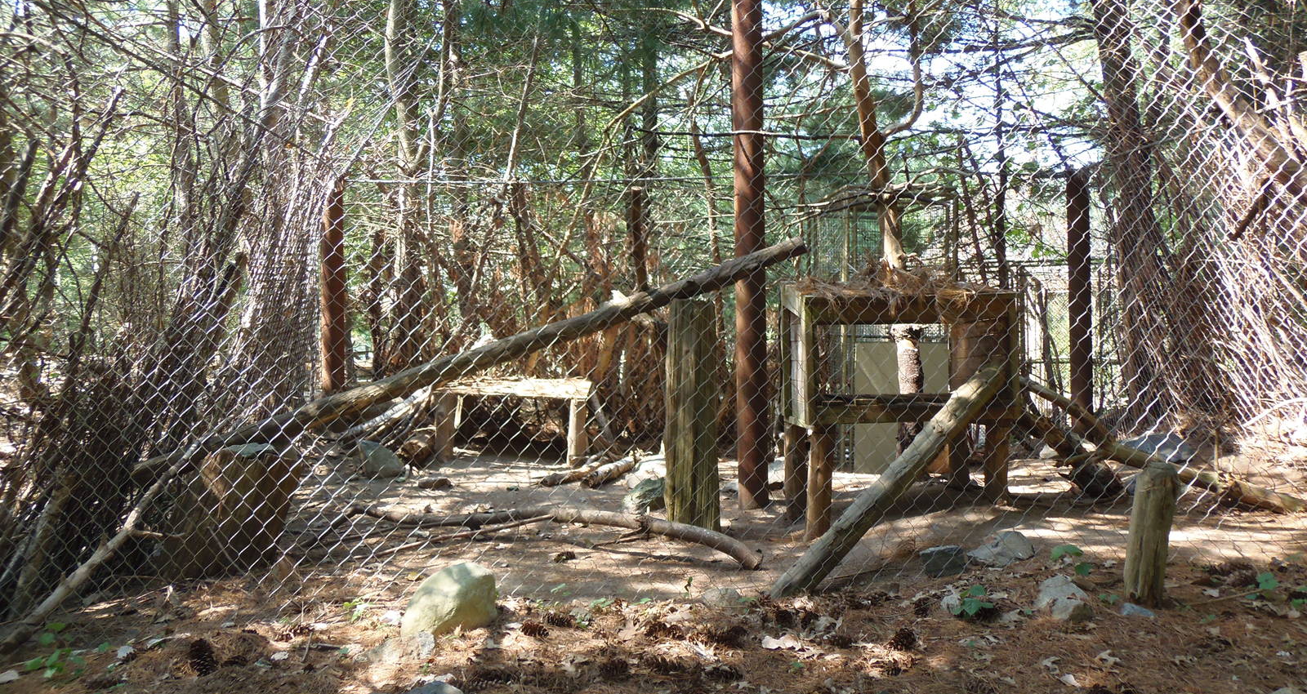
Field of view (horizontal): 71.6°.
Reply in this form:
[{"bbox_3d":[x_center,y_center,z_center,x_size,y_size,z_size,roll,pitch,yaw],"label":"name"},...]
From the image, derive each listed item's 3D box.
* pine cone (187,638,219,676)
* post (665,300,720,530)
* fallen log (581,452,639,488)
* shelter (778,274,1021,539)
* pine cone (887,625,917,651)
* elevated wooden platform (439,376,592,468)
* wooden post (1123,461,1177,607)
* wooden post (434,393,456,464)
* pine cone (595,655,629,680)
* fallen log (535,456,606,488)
[{"bbox_3d":[-1.117,0.769,2.249,0.068,0.095,0.068,-13,3,-25],"label":"pine cone"},{"bbox_3d":[0.192,0.327,4.360,0.250,1.100,0.240,0,-1,0],"label":"post"},{"bbox_3d":[-0.261,0.763,5.625,0.085,0.090,0.736,0,-1,21],"label":"fallen log"},{"bbox_3d":[1.170,0.285,4.450,0.990,1.180,0.620,0,-1,-4],"label":"shelter"},{"bbox_3d":[0.694,0.814,2.530,0.068,0.052,0.070,0,-1,-17],"label":"pine cone"},{"bbox_3d":[-0.778,0.423,5.227,0.830,0.410,0.600,-1,3,0],"label":"elevated wooden platform"},{"bbox_3d":[1.442,0.540,2.618,0.117,0.400,0.117,8,3,27],"label":"wooden post"},{"bbox_3d":[-1.180,0.446,5.115,0.105,0.385,0.105,-1,3,0],"label":"wooden post"},{"bbox_3d":[-0.101,0.797,2.248,0.080,0.055,0.065,-1,3,0],"label":"pine cone"},{"bbox_3d":[-0.491,0.770,5.650,0.100,0.100,0.807,0,-1,24],"label":"fallen log"}]

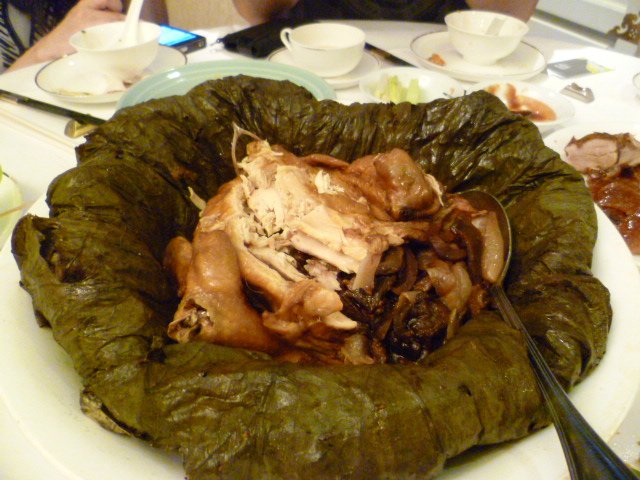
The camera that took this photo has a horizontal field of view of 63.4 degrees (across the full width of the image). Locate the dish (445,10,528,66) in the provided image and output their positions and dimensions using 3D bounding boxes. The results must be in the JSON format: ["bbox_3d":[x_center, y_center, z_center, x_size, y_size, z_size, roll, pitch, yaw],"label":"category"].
[{"bbox_3d":[0.219,-0.266,0.698,0.109,0.051,0.109,1,40,0],"label":"dish"}]

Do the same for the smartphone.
[{"bbox_3d":[-0.233,-0.297,0.768,0.115,0.013,0.062,24,45,25],"label":"smartphone"}]

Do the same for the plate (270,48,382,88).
[{"bbox_3d":[0.005,-0.223,0.675,0.146,0.020,0.146,1,40,-1],"label":"plate"}]

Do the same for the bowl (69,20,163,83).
[{"bbox_3d":[-0.243,-0.226,0.639,0.105,0.051,0.105,1,40,-1],"label":"bowl"}]

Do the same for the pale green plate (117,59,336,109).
[{"bbox_3d":[-0.097,-0.137,0.559,0.229,0.031,0.229,1,40,-1],"label":"pale green plate"}]

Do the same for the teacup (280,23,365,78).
[{"bbox_3d":[0.003,-0.236,0.659,0.108,0.048,0.096,1,40,0],"label":"teacup"}]

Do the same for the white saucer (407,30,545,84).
[{"bbox_3d":[0.216,-0.250,0.716,0.178,0.022,0.178,1,40,-1],"label":"white saucer"}]

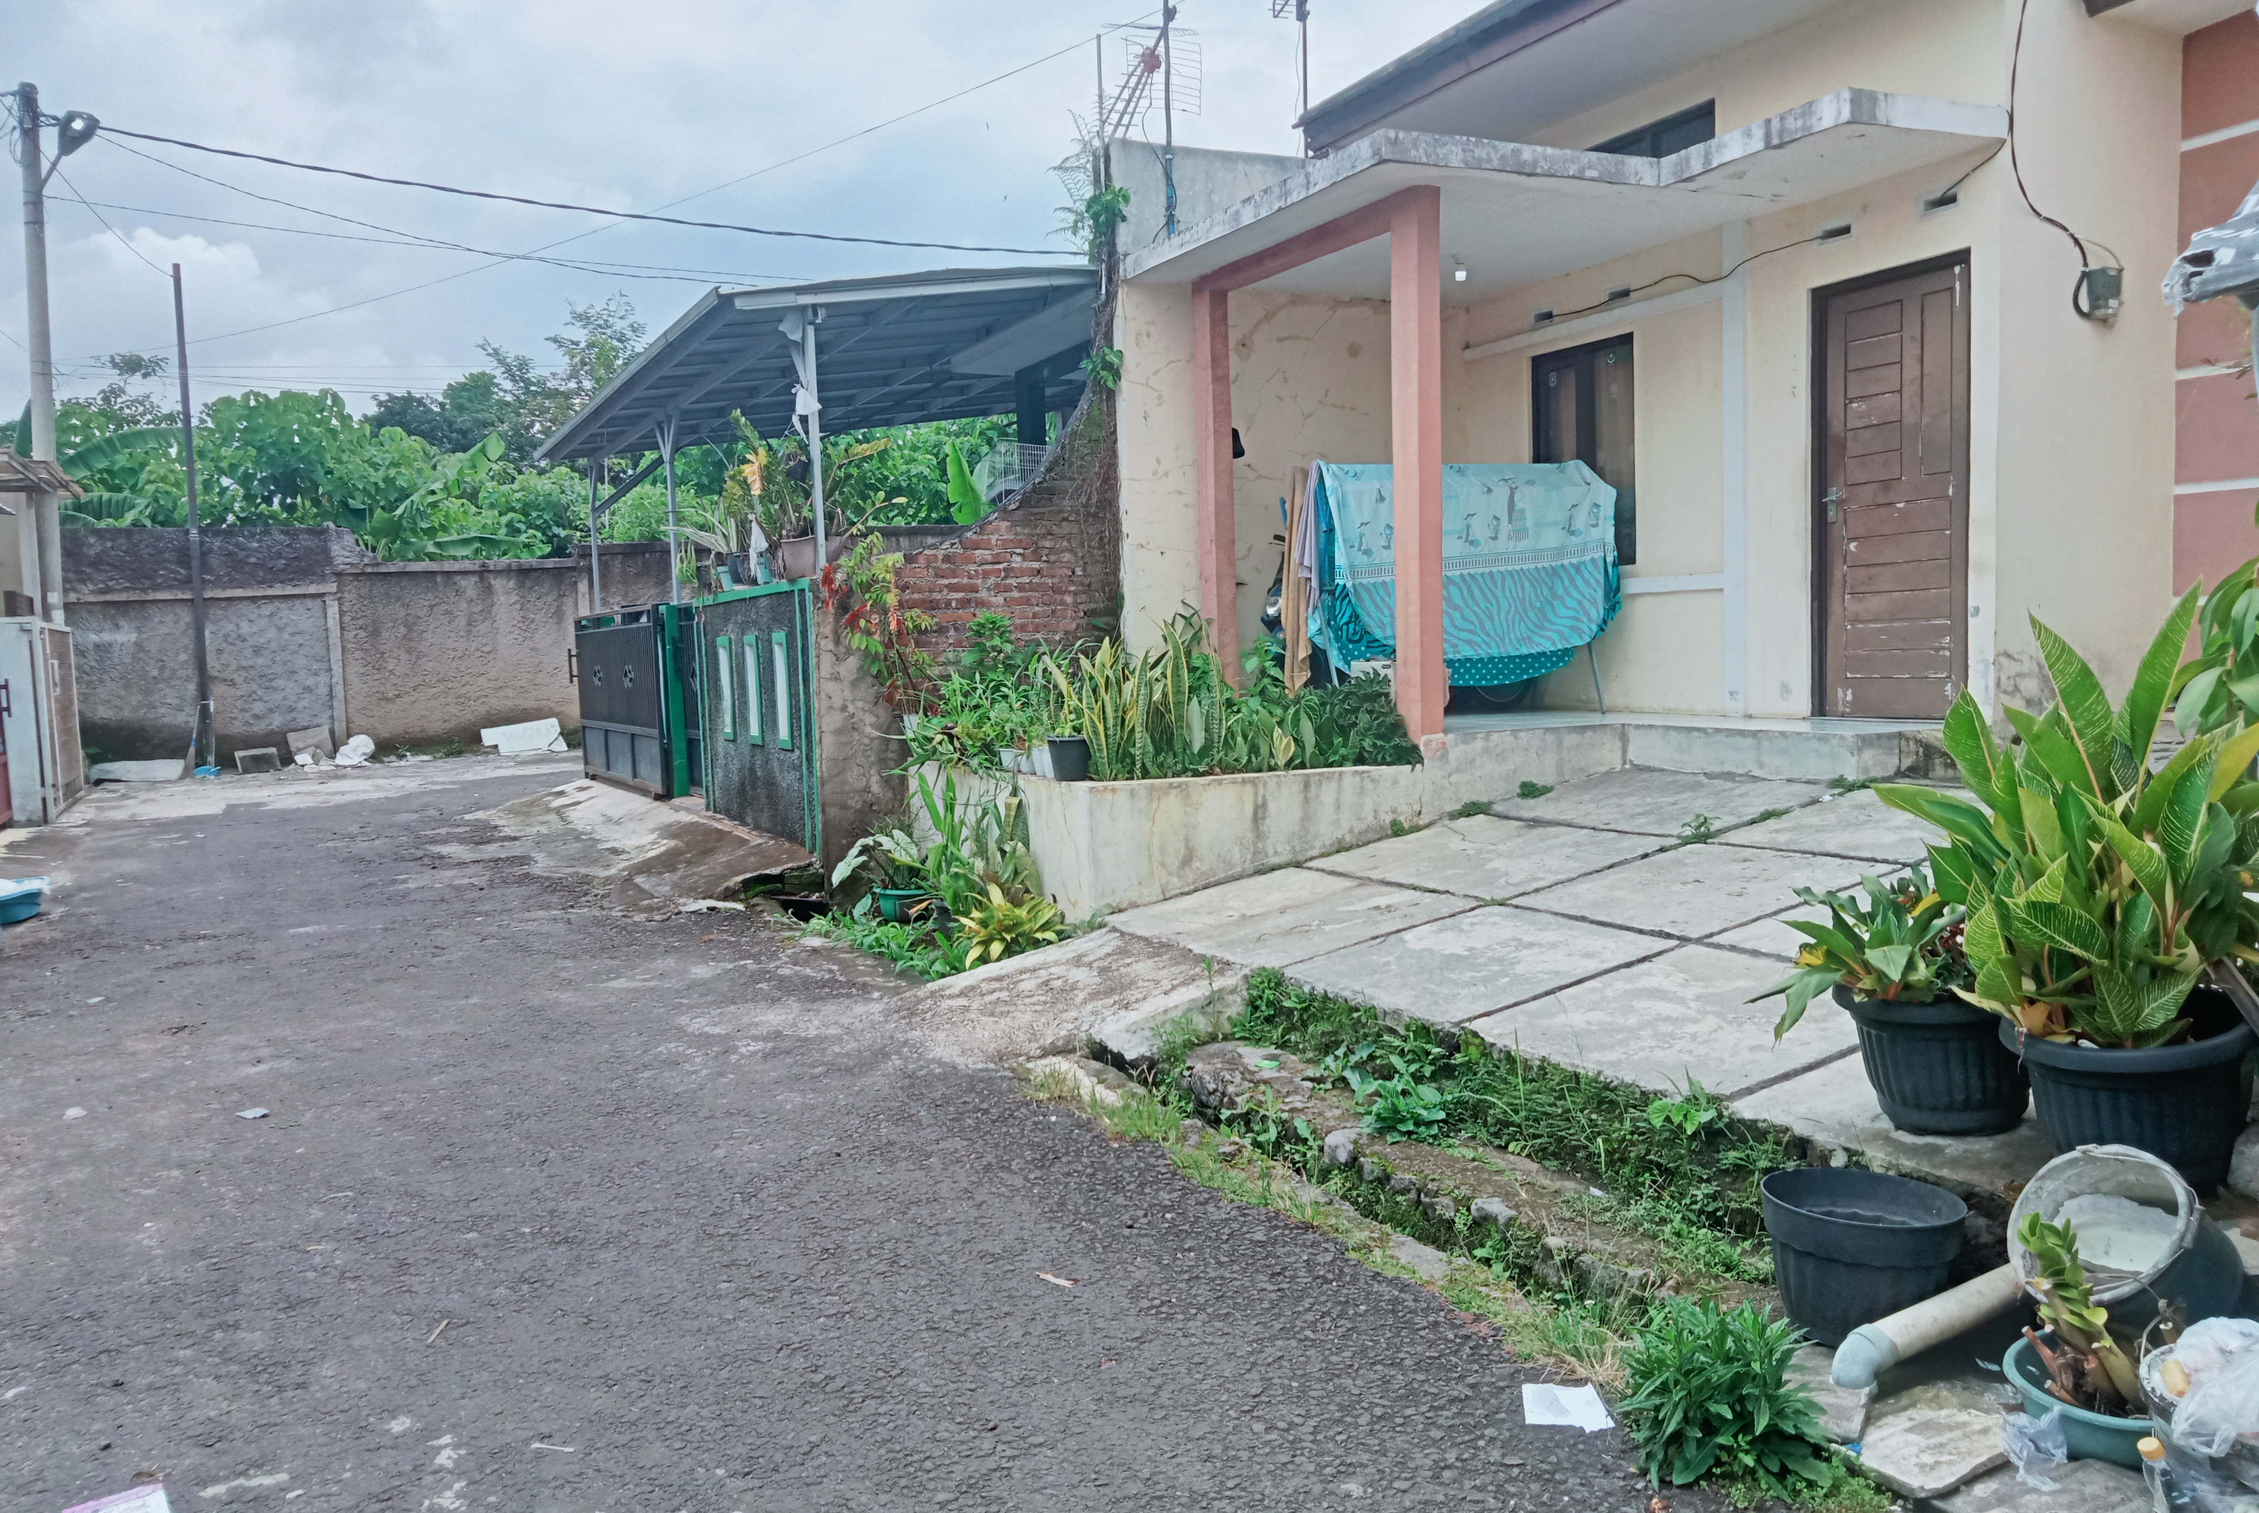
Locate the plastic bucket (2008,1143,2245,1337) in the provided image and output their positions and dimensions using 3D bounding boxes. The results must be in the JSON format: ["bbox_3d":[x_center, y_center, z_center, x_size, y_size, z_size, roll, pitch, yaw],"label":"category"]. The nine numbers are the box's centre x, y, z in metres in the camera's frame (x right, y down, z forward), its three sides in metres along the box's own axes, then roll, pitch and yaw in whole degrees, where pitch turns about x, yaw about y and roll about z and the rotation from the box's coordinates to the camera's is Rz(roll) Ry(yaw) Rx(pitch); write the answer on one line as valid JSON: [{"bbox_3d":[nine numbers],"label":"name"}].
[{"bbox_3d":[1.891,0.947,3.430,0.305,0.330,0.330,39,-12,-23],"label":"plastic bucket"}]

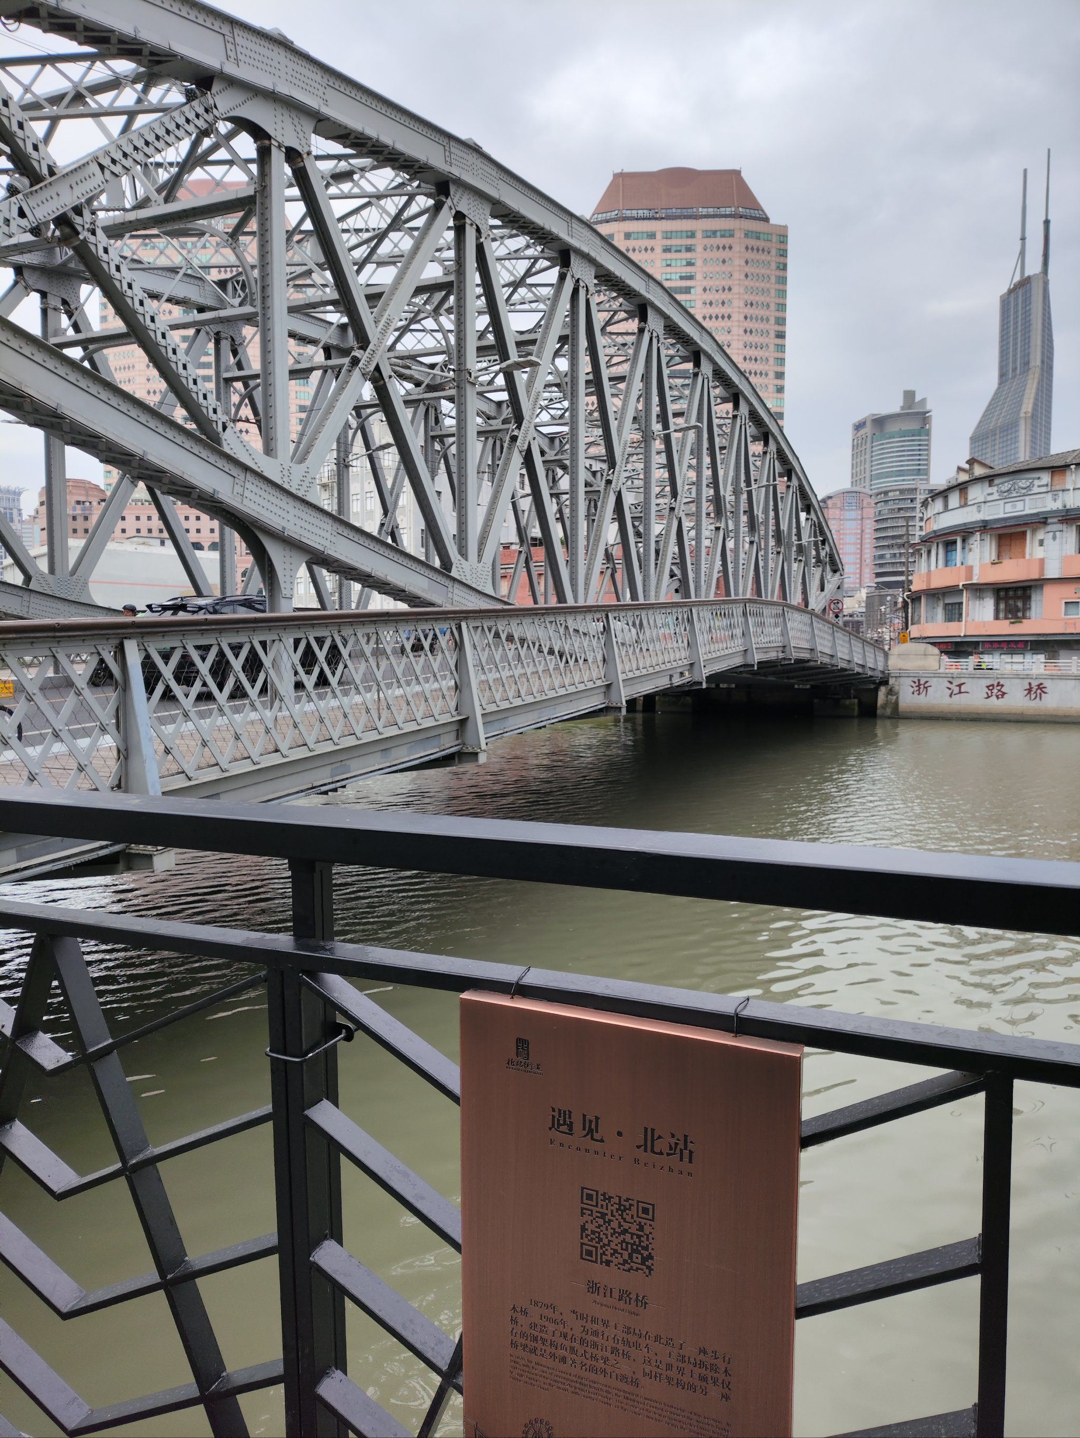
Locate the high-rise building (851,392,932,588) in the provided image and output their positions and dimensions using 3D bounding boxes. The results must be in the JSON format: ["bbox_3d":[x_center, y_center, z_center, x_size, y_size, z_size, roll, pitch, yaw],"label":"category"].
[{"bbox_3d":[306.800,-175.700,879.100,48.000,222.000,54.000,0,4,-5],"label":"high-rise building"}]

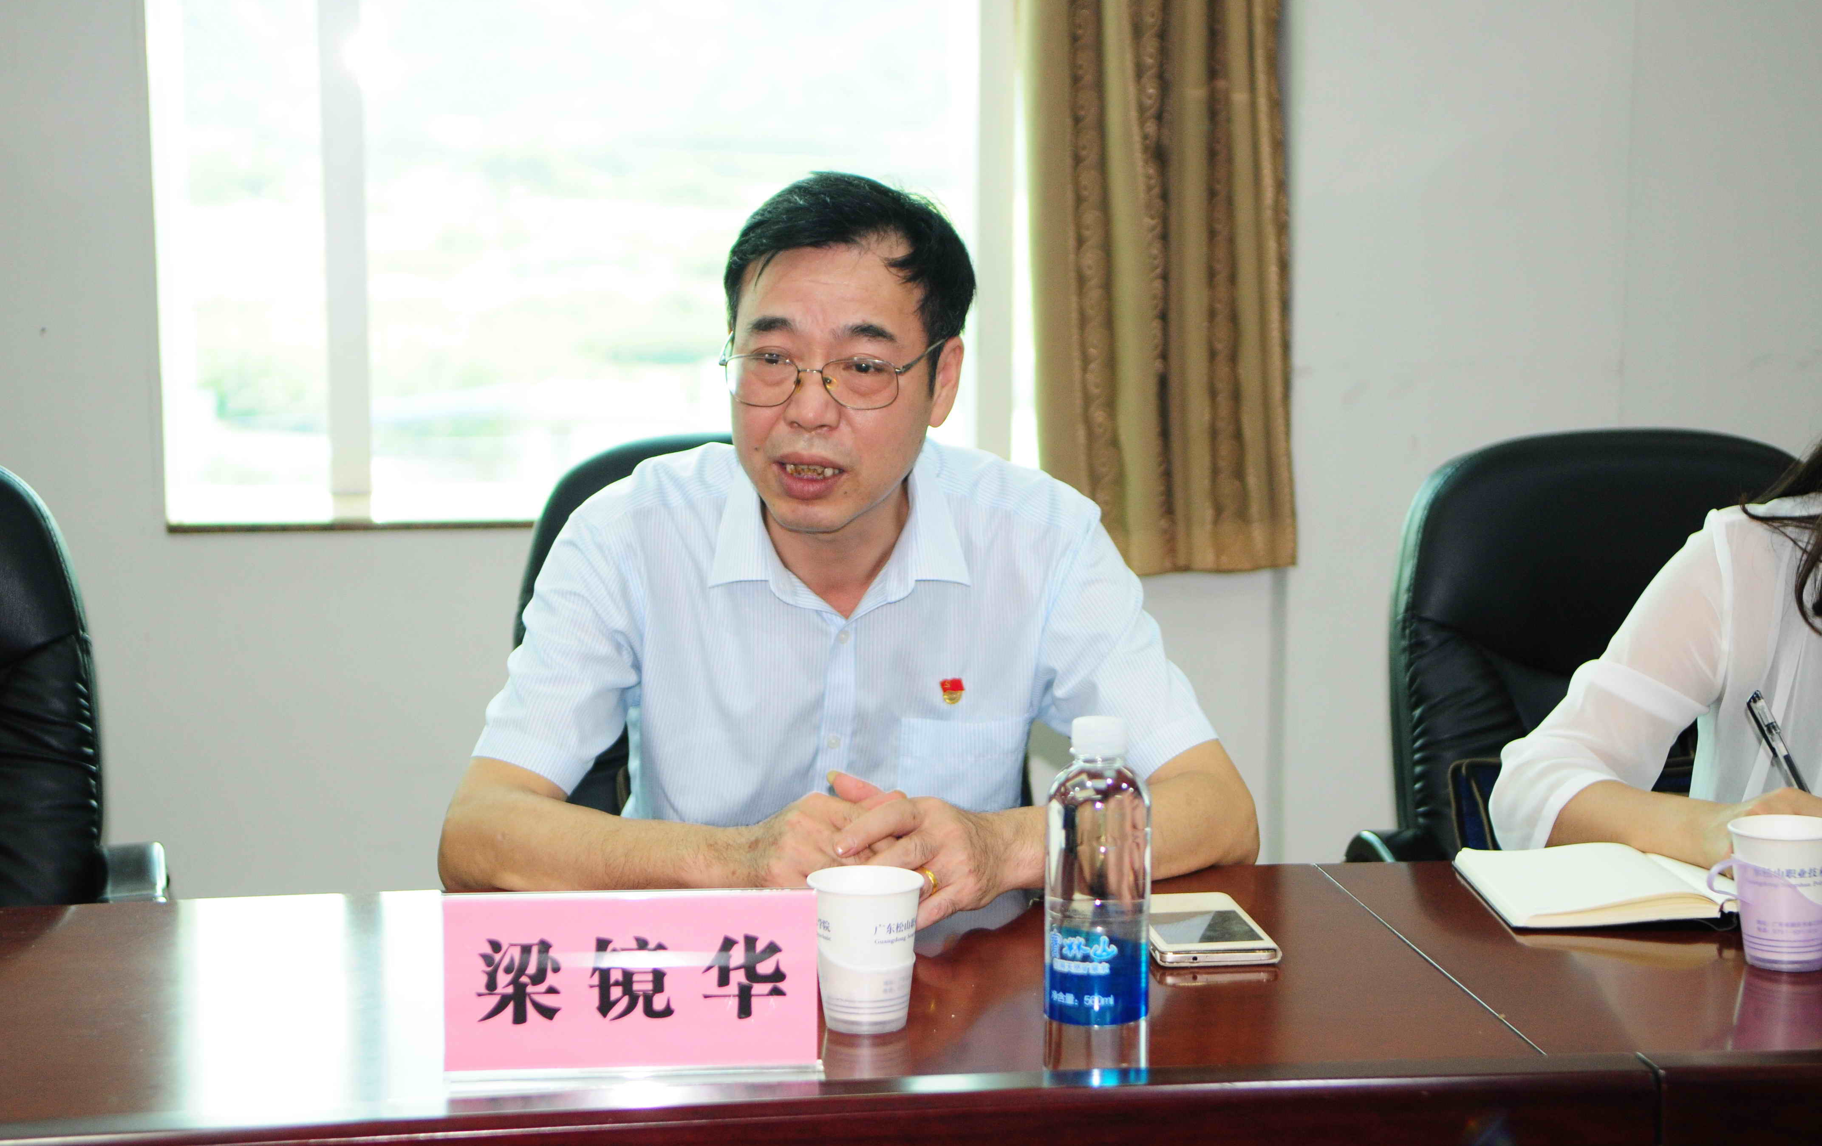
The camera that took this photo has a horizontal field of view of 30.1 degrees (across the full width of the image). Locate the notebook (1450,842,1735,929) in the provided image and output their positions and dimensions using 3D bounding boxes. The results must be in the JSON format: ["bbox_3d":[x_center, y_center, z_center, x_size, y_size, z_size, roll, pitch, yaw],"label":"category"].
[{"bbox_3d":[0.558,0.219,2.457,0.295,0.020,0.200,-1,9,-6],"label":"notebook"}]

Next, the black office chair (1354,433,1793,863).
[{"bbox_3d":[0.701,0.391,2.984,0.620,1.020,0.650,-1,9,-7],"label":"black office chair"}]

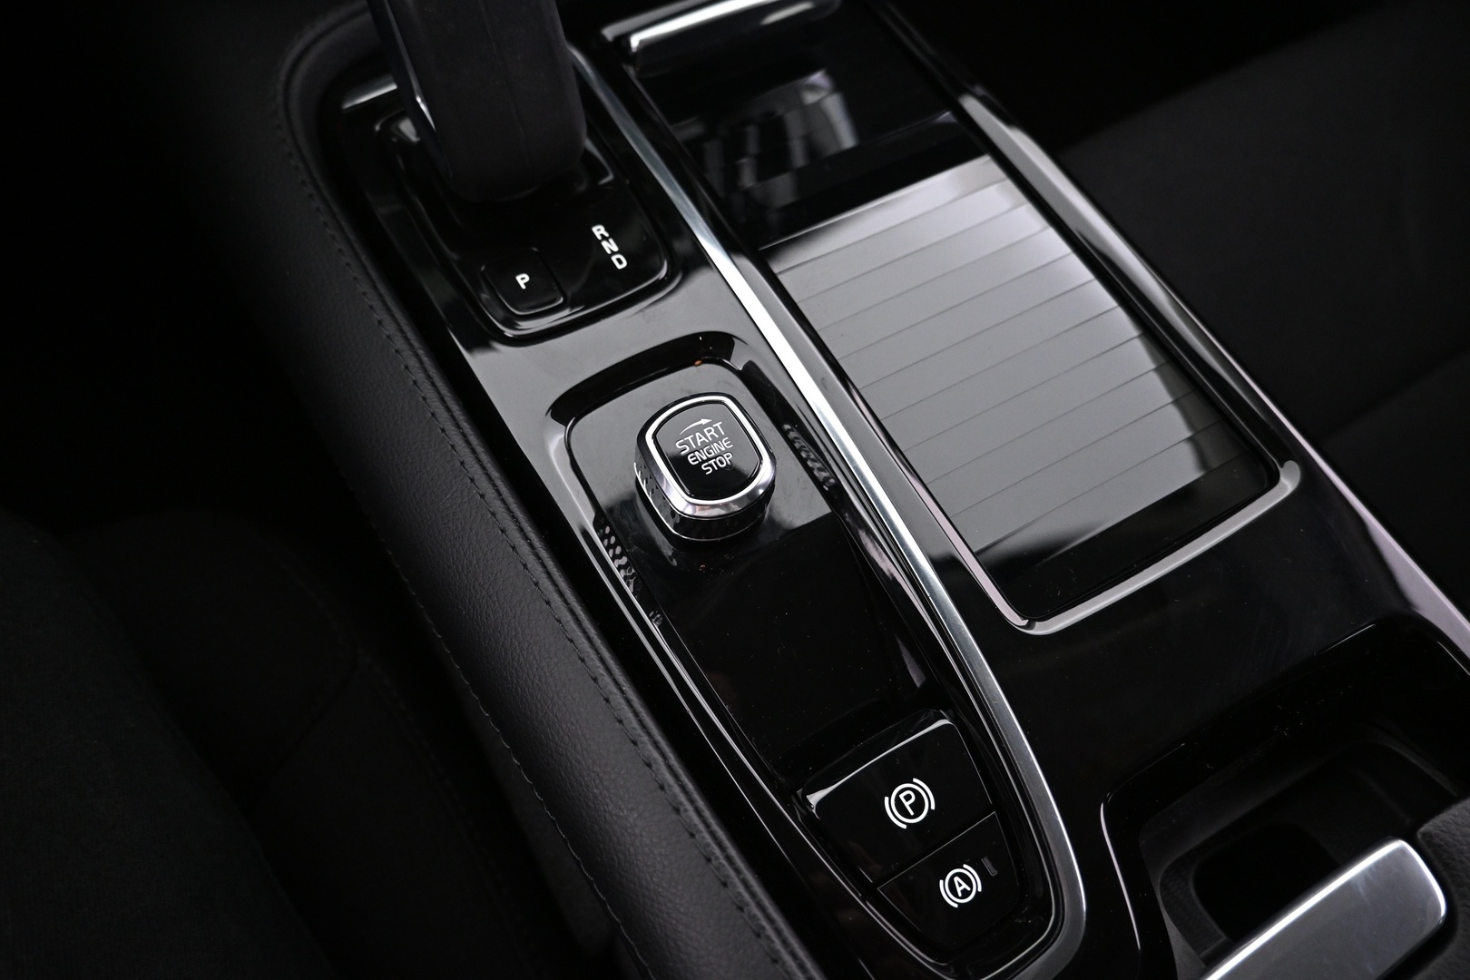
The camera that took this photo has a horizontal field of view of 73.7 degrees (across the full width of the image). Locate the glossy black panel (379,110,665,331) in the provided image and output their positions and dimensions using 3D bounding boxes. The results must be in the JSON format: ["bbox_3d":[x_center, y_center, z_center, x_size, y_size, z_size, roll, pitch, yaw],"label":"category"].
[{"bbox_3d":[-0.073,-0.100,0.328,0.059,0.013,0.112,-26,67,-16],"label":"glossy black panel"}]

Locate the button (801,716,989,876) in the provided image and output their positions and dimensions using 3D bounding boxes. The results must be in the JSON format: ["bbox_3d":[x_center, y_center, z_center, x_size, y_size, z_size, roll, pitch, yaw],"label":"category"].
[{"bbox_3d":[0.044,0.082,0.254,0.049,0.013,0.027,-26,67,-16],"label":"button"}]

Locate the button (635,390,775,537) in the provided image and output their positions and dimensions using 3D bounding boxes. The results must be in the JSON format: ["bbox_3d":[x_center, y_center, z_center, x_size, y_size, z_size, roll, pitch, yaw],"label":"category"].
[{"bbox_3d":[-0.009,-0.007,0.289,0.036,0.017,0.037,-26,67,-16],"label":"button"}]

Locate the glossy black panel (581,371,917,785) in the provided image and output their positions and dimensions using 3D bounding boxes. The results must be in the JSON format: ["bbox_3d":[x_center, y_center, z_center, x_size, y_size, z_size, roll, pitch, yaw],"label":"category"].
[{"bbox_3d":[0.001,0.017,0.292,0.060,0.010,0.127,-26,67,-16],"label":"glossy black panel"}]

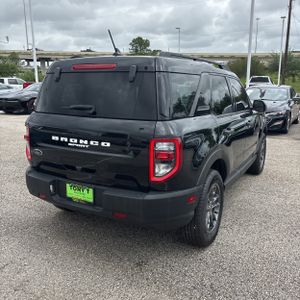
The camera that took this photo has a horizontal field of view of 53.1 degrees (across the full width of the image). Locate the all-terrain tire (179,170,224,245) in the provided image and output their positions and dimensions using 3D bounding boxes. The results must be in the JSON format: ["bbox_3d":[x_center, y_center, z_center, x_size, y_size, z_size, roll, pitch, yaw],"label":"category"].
[{"bbox_3d":[0.509,0.521,2.836,0.230,0.725,0.725,7,14,28],"label":"all-terrain tire"}]

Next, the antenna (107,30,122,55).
[{"bbox_3d":[-0.319,-0.945,2.673,0.060,0.220,0.190,7,14,28],"label":"antenna"}]

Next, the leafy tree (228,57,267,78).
[{"bbox_3d":[13.632,-11.290,42.000,5.400,4.000,4.800,4,13,17],"label":"leafy tree"}]

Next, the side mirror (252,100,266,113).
[{"bbox_3d":[1.501,-0.588,4.096,0.200,0.170,0.140,7,14,28],"label":"side mirror"}]

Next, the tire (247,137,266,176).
[{"bbox_3d":[1.803,0.037,5.121,0.230,0.725,0.725,7,14,28],"label":"tire"}]

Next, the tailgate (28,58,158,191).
[{"bbox_3d":[-0.508,-0.254,2.477,1.360,1.000,0.340,7,14,28],"label":"tailgate"}]

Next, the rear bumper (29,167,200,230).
[{"bbox_3d":[-0.512,0.351,2.602,1.860,0.355,0.380,7,14,28],"label":"rear bumper"}]

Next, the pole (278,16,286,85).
[{"bbox_3d":[13.793,-9.613,31.886,0.550,8.470,0.400,5,13,22],"label":"pole"}]

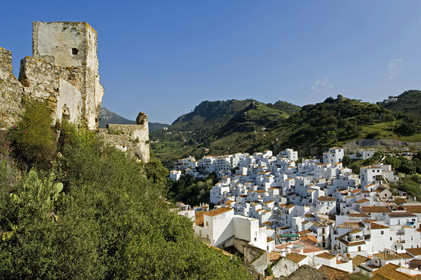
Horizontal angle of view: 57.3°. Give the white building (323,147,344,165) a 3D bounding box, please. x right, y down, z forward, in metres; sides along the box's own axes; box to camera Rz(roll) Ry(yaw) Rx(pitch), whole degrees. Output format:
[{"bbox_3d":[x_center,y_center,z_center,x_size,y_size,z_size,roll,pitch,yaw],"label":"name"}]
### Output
[{"bbox_3d":[76.080,9.620,238.140,7.520,10.220,10.130,0,0,-32],"label":"white building"}]

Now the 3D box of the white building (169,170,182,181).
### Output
[{"bbox_3d":[-31.640,32.830,353.590,8.400,8.620,6.330,0,0,40],"label":"white building"}]

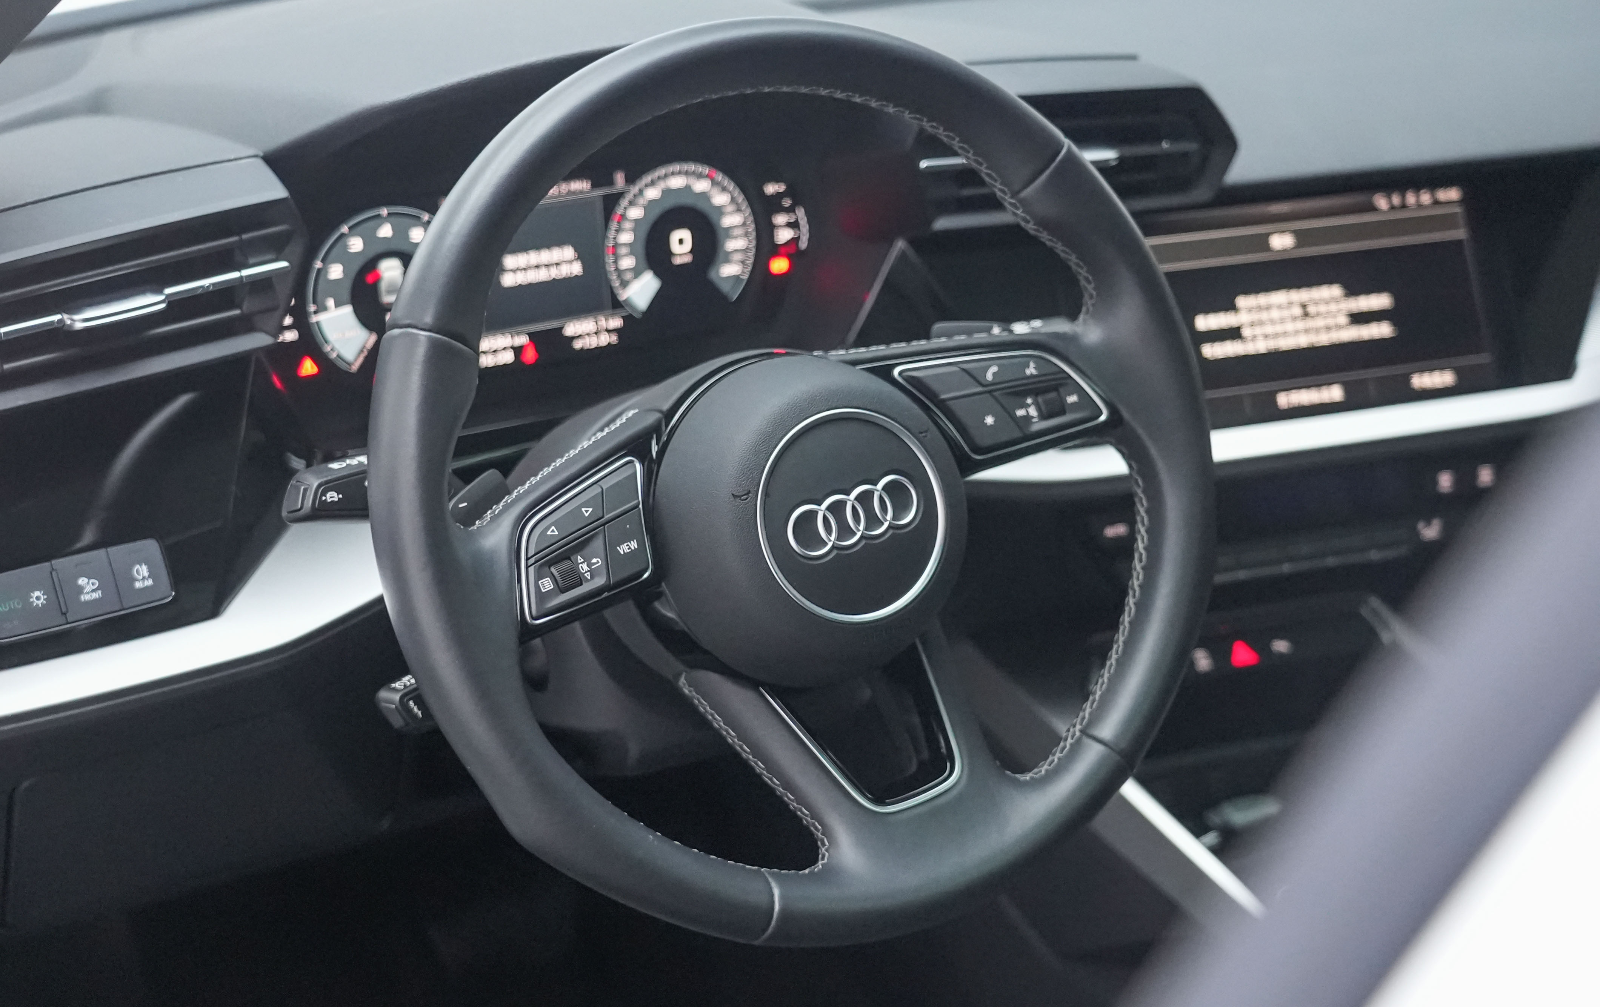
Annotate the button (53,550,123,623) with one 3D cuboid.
[{"bbox_3d":[-0.295,0.035,0.956,0.024,0.026,0.010,-15,-1,-33],"label":"button"}]

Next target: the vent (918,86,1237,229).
[{"bbox_3d":[0.132,-0.174,1.144,0.170,0.062,0.045,-6,14,-14],"label":"vent"}]

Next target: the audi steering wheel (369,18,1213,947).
[{"bbox_3d":[-0.001,-0.009,0.944,0.370,0.370,0.095,-19,5,-26],"label":"audi steering wheel"}]

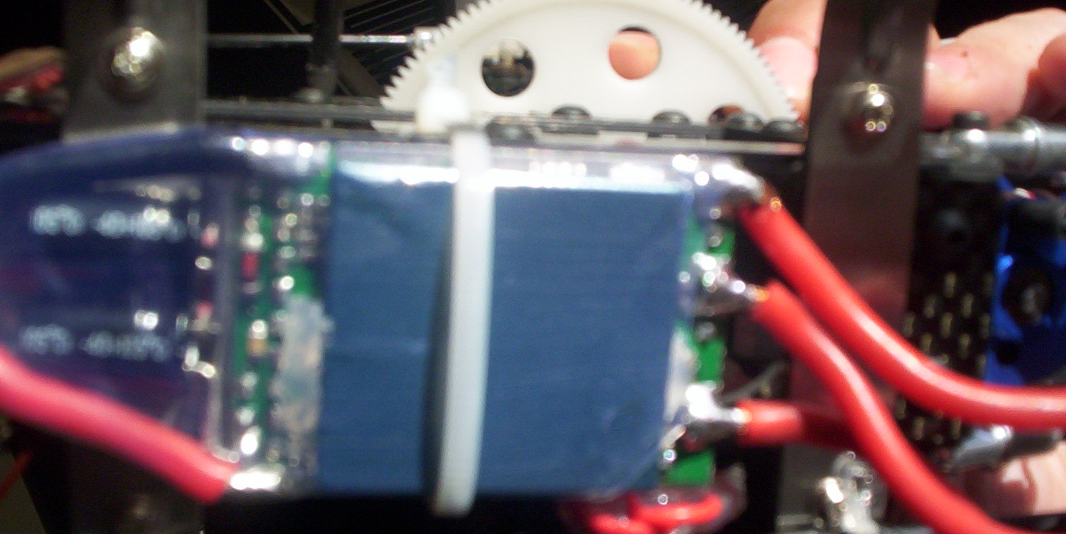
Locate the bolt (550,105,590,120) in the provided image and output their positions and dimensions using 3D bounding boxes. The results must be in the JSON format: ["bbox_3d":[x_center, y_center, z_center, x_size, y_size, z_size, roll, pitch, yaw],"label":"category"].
[{"bbox_3d":[0.005,-0.020,0.156,0.005,0.002,0.005,3,12,-11],"label":"bolt"}]

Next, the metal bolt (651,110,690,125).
[{"bbox_3d":[0.019,-0.020,0.159,0.005,0.002,0.005,3,12,-11],"label":"metal bolt"}]

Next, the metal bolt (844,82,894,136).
[{"bbox_3d":[0.037,-0.017,0.128,0.006,0.006,0.003,3,12,-11],"label":"metal bolt"}]

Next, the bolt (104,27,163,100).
[{"bbox_3d":[-0.039,-0.020,0.114,0.006,0.006,0.003,3,12,-11],"label":"bolt"}]

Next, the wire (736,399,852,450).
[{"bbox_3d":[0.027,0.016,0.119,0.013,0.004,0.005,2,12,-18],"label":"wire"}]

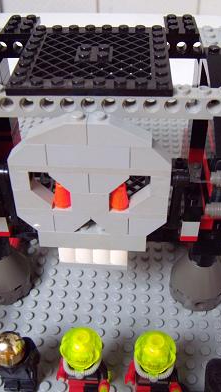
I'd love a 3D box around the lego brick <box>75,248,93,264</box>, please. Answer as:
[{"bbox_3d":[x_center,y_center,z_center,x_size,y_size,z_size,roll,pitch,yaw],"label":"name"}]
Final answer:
[{"bbox_3d":[-0.012,0.026,0.201,0.008,0.010,0.008,1,42,3],"label":"lego brick"}]

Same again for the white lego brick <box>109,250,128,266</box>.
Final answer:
[{"bbox_3d":[0.004,0.026,0.200,0.008,0.010,0.008,1,42,3],"label":"white lego brick"}]

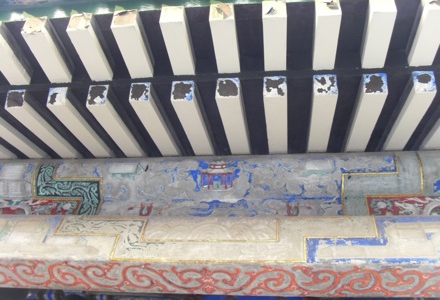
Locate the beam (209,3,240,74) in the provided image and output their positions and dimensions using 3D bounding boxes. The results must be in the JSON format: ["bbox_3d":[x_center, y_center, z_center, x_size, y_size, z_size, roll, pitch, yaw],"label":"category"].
[{"bbox_3d":[0.025,-0.451,2.033,0.092,0.088,0.307,-1,-32,7],"label":"beam"}]

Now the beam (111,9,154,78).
[{"bbox_3d":[-0.358,-0.439,2.085,0.092,0.088,0.307,-1,-32,7],"label":"beam"}]

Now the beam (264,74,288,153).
[{"bbox_3d":[0.263,-0.141,2.303,0.092,0.091,0.631,-1,-22,7],"label":"beam"}]

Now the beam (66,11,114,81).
[{"bbox_3d":[-0.542,-0.431,2.114,0.092,0.088,0.307,-1,-32,7],"label":"beam"}]

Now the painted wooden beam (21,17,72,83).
[{"bbox_3d":[-0.735,-0.426,2.139,0.092,0.088,0.307,-1,-32,7],"label":"painted wooden beam"}]

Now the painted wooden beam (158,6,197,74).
[{"bbox_3d":[-0.169,-0.447,2.056,0.092,0.088,0.307,-1,-32,7],"label":"painted wooden beam"}]

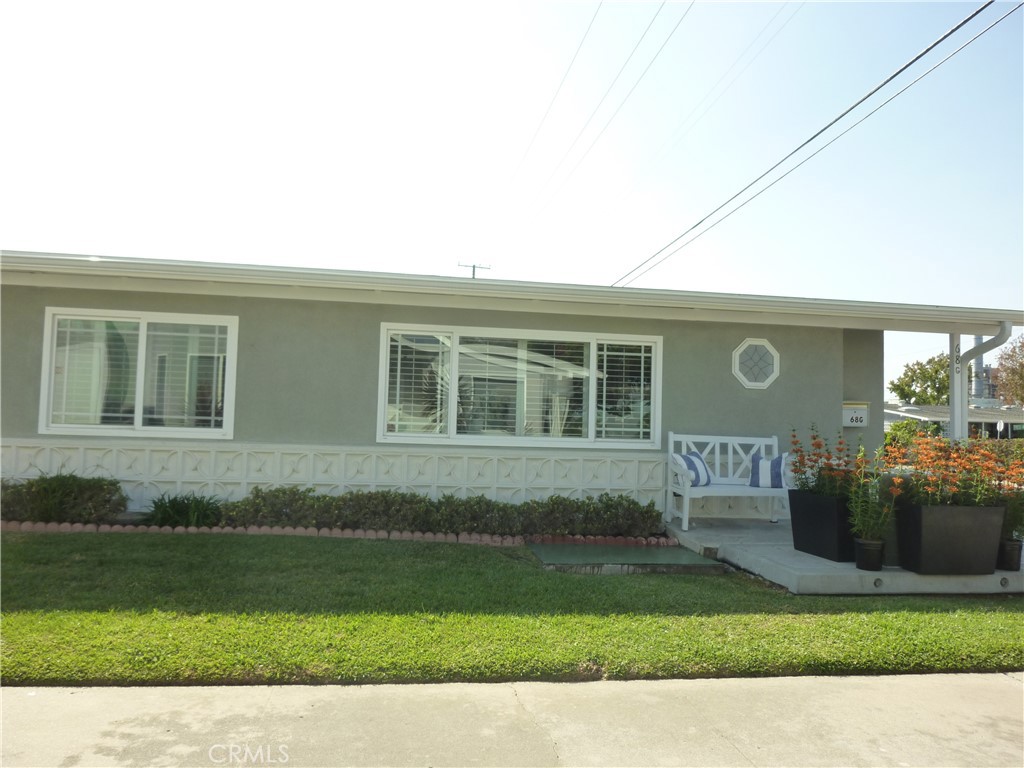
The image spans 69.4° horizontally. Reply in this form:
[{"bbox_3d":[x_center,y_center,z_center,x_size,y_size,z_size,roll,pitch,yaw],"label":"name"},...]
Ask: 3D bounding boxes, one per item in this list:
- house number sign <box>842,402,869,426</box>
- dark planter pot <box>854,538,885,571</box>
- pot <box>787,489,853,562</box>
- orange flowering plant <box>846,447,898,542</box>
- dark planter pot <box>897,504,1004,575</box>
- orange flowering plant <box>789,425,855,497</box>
[{"bbox_3d":[4.064,0.360,8.723,0.310,0.295,0.130,2,-3,-7],"label":"house number sign"},{"bbox_3d":[2.556,1.214,5.283,0.220,0.220,0.220,2,-3,0],"label":"dark planter pot"},{"bbox_3d":[2.489,1.112,5.841,0.290,0.480,0.640,2,-3,-7],"label":"pot"},{"bbox_3d":[2.588,0.779,5.309,0.340,0.660,0.320,2,-3,-7],"label":"orange flowering plant"},{"bbox_3d":[3.127,1.100,5.294,0.645,0.480,0.290,2,-3,-7],"label":"dark planter pot"},{"bbox_3d":[2.522,0.614,5.871,0.380,0.580,0.580,2,-3,-7],"label":"orange flowering plant"}]

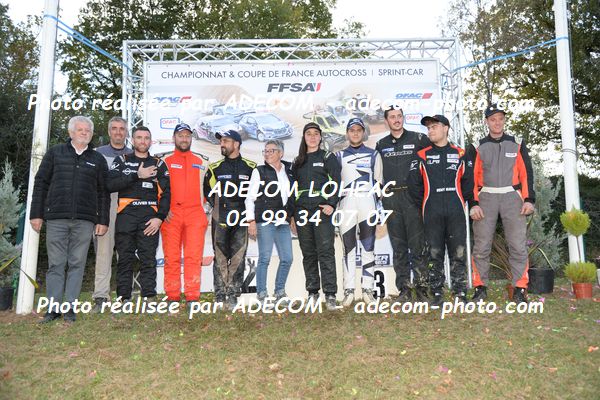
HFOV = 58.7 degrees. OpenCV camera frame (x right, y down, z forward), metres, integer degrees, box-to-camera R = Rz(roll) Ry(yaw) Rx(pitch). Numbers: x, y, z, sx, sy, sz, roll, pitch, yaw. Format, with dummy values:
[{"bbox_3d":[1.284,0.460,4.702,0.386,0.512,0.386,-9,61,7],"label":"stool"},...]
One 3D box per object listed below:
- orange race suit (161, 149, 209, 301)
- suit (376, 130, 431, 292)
[{"bbox_3d":[-1.148,0.231,5.300,0.550,1.500,0.360,0,-5,-5],"label":"orange race suit"},{"bbox_3d":[1.038,0.113,5.330,0.580,1.620,0.360,-1,-5,6],"label":"suit"}]

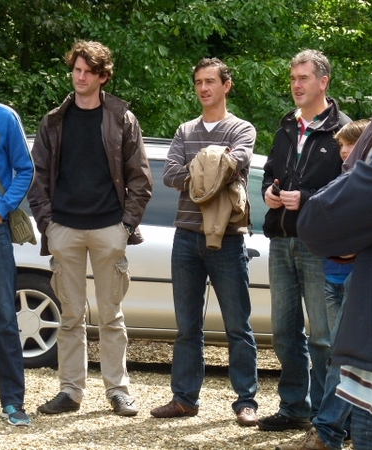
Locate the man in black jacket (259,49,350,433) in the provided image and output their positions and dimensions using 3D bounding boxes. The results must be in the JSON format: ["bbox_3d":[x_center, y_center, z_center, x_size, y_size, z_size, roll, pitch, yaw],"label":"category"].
[{"bbox_3d":[0.569,0.073,10.800,0.490,1.790,0.400,3,4,32],"label":"man in black jacket"}]

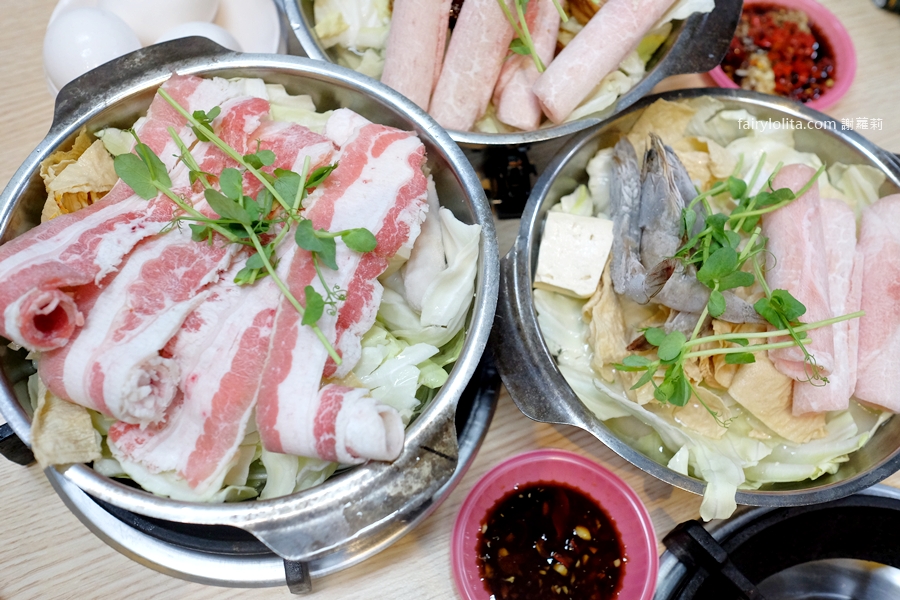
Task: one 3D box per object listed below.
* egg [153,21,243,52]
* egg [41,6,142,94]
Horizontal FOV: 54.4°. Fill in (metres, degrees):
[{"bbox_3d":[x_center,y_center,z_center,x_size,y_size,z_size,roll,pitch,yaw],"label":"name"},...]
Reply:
[{"bbox_3d":[-0.122,-0.112,0.426,0.052,0.049,0.047,9,69,0],"label":"egg"},{"bbox_3d":[-0.173,-0.117,0.426,0.047,0.052,0.049,-29,73,-14],"label":"egg"}]

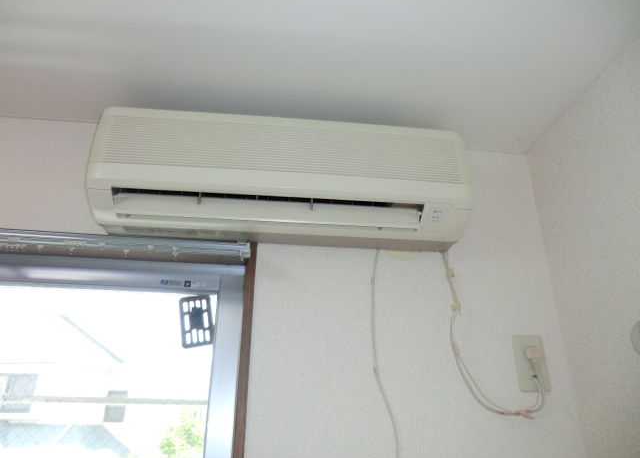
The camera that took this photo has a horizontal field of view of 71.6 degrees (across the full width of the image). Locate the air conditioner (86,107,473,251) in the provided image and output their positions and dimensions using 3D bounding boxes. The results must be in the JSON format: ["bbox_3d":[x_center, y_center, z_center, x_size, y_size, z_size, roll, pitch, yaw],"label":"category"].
[{"bbox_3d":[-0.074,-0.109,1.005,0.788,0.242,0.162,3,-24,-5],"label":"air conditioner"}]

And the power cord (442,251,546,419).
[{"bbox_3d":[0.383,0.218,0.979,0.203,0.365,0.040,3,-24,-5],"label":"power cord"}]

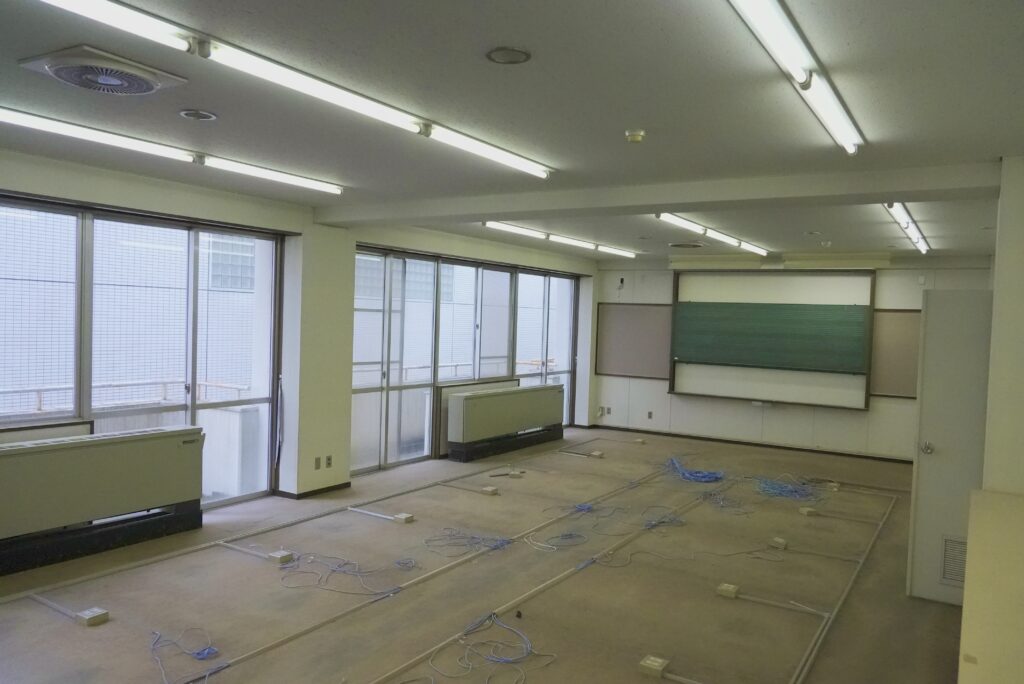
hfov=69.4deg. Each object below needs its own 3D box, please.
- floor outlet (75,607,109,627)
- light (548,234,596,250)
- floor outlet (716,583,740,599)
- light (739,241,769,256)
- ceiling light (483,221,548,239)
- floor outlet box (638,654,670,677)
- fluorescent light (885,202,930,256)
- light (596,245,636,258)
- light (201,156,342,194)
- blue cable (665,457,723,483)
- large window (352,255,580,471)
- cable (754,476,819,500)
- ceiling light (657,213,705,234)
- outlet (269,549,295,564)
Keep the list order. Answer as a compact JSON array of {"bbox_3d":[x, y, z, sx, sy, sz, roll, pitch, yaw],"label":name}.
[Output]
[{"bbox_3d":[-2.367,1.554,4.180,0.116,0.044,0.113,3,2,32],"label":"floor outlet"},{"bbox_3d":[0.757,-1.195,9.032,0.130,0.072,1.269,3,2,32],"label":"light"},{"bbox_3d":[1.413,1.619,4.812,0.111,0.043,0.104,3,2,32],"label":"floor outlet"},{"bbox_3d":[3.014,-1.139,9.171,0.100,0.085,1.230,3,2,33],"label":"light"},{"bbox_3d":[0.072,-1.184,7.949,0.130,0.072,1.252,3,2,32],"label":"ceiling light"},{"bbox_3d":[0.721,1.630,3.712,0.112,0.044,0.113,3,2,32],"label":"floor outlet box"},{"bbox_3d":[3.832,-1.029,7.089,0.130,0.072,3.722,3,2,32],"label":"fluorescent light"},{"bbox_3d":[1.478,-1.218,10.056,0.100,0.085,1.230,3,2,33],"label":"light"},{"bbox_3d":[-1.659,-1.155,5.212,0.130,0.072,1.240,3,2,32],"label":"light"},{"bbox_3d":[2.084,1.461,8.495,0.606,0.140,0.734,2,2,14],"label":"blue cable"},{"bbox_3d":[-0.451,0.196,10.063,0.120,2.502,5.598,3,2,32],"label":"large window"},{"bbox_3d":[2.911,1.535,7.804,0.618,0.090,0.774,3,2,21],"label":"cable"},{"bbox_3d":[1.642,-1.121,7.081,0.100,0.085,1.230,3,2,33],"label":"ceiling light"},{"bbox_3d":[-1.657,1.542,5.311,0.112,0.044,0.112,3,2,32],"label":"outlet"}]

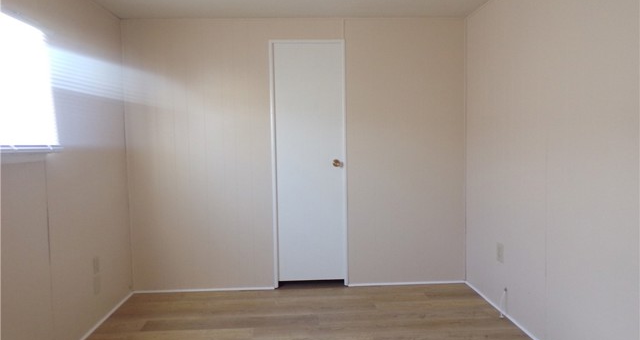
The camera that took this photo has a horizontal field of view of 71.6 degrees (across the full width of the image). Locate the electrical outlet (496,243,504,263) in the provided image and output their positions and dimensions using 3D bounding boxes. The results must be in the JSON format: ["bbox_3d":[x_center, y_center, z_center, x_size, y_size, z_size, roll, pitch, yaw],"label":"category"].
[{"bbox_3d":[1.240,0.569,3.049,0.010,0.118,0.080,-1,4,-3],"label":"electrical outlet"}]

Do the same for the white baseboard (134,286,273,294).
[{"bbox_3d":[-0.944,0.979,3.609,1.140,0.027,0.018,-1,4,-3],"label":"white baseboard"}]

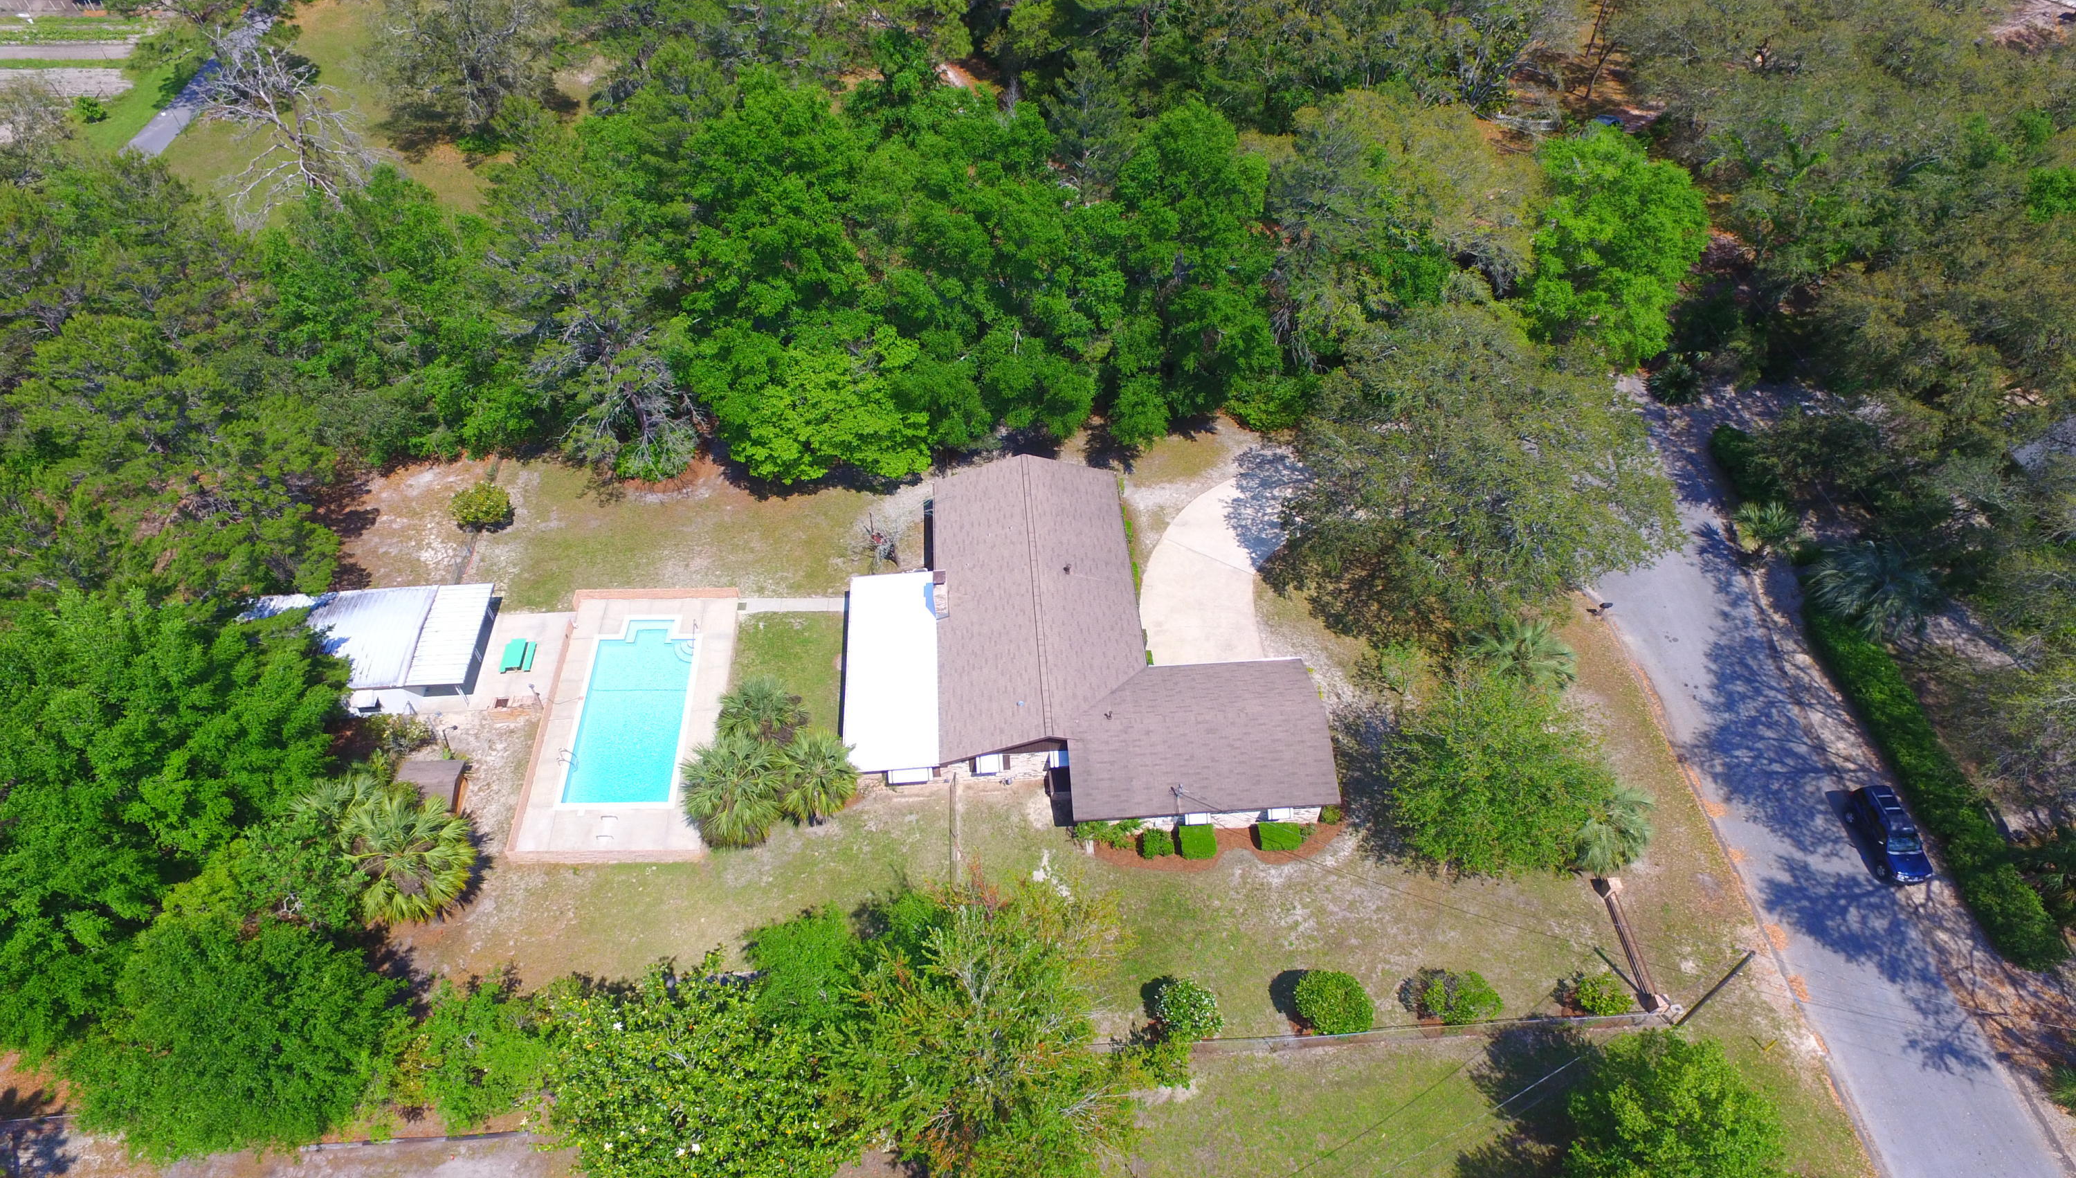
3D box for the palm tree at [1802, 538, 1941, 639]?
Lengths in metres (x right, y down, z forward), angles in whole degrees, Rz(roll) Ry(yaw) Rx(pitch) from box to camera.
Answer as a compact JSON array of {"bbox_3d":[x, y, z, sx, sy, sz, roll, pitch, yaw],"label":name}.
[{"bbox_3d":[44.231,0.288,64.098,6.500,3.600,6.400,3,49,0],"label":"palm tree"}]

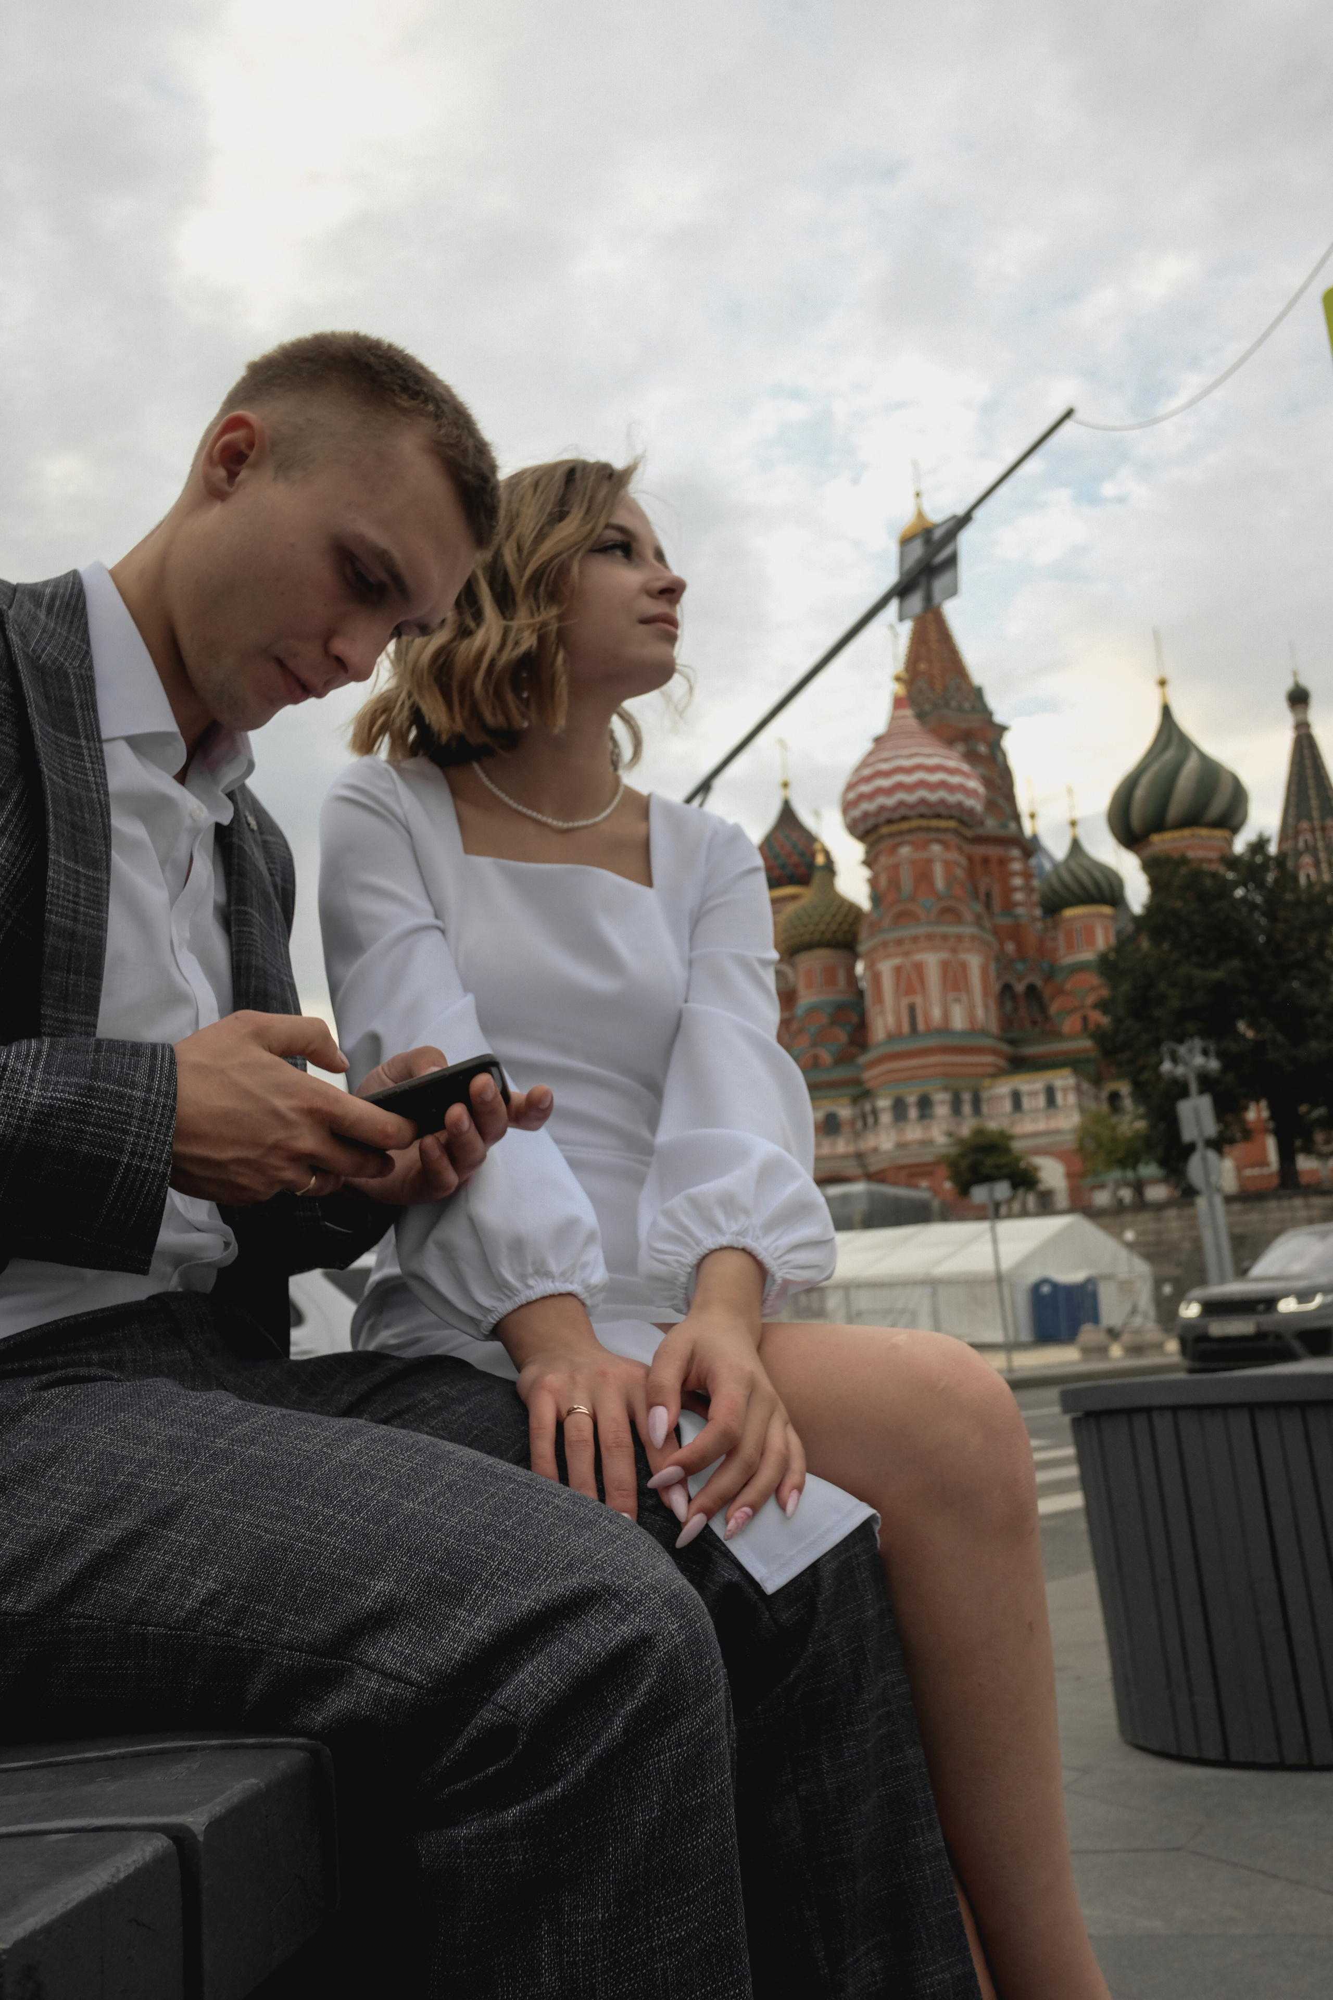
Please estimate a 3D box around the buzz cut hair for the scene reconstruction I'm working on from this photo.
[{"bbox_3d":[-0.196,-0.344,0.950,0.155,0.190,0.160,-43,-17,2],"label":"buzz cut hair"}]

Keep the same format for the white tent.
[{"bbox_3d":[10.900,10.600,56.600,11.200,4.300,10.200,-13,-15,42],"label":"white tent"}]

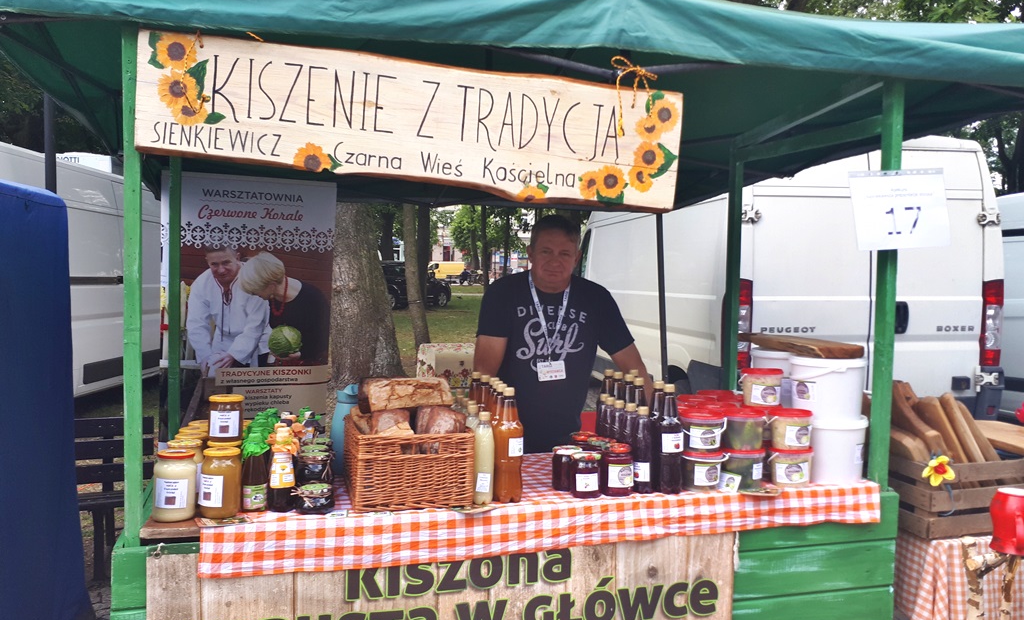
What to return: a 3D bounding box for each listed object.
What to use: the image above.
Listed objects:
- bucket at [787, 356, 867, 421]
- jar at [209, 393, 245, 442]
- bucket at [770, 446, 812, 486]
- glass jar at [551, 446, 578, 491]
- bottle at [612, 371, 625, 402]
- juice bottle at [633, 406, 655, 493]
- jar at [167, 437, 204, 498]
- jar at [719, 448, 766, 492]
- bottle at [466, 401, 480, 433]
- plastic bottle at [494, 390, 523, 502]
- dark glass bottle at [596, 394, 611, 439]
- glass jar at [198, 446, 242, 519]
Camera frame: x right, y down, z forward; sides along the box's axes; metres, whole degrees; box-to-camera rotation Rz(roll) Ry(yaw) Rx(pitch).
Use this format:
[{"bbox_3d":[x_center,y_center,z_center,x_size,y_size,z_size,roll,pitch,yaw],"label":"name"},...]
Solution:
[{"bbox_3d":[0.960,0.239,2.401,0.225,0.187,0.225,1,3,0],"label":"bucket"},{"bbox_3d":[-0.737,0.278,2.057,0.087,0.110,0.087,0,3,-15],"label":"jar"},{"bbox_3d":[0.782,0.431,2.235,0.126,0.092,0.126,1,2,14],"label":"bucket"},{"bbox_3d":[0.155,0.441,2.231,0.082,0.113,0.082,1,3,0],"label":"glass jar"},{"bbox_3d":[0.339,0.357,2.575,0.074,0.308,0.074,1,3,8],"label":"bottle"},{"bbox_3d":[0.353,0.371,2.129,0.058,0.224,0.058,1,2,10],"label":"juice bottle"},{"bbox_3d":[-0.833,0.414,2.035,0.102,0.152,0.102,-1,2,-22],"label":"jar"},{"bbox_3d":[0.658,0.449,2.283,0.123,0.112,0.123,1,3,0],"label":"jar"},{"bbox_3d":[-0.104,0.371,2.160,0.056,0.225,0.056,0,2,-3],"label":"bottle"},{"bbox_3d":[-0.007,0.355,2.108,0.077,0.292,0.077,1,3,0],"label":"plastic bottle"},{"bbox_3d":[0.291,0.384,2.505,0.057,0.236,0.057,0,2,-15],"label":"dark glass bottle"},{"bbox_3d":[-0.710,0.417,1.944,0.102,0.152,0.102,0,2,0],"label":"glass jar"}]

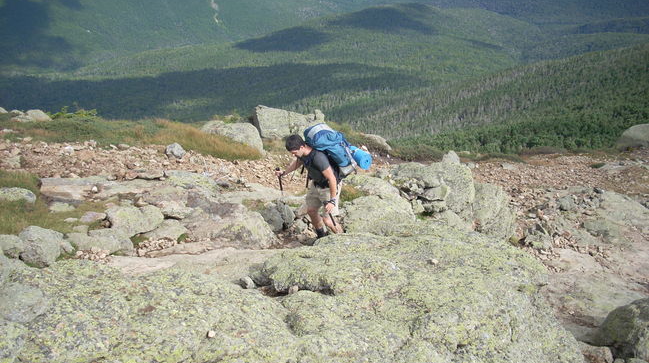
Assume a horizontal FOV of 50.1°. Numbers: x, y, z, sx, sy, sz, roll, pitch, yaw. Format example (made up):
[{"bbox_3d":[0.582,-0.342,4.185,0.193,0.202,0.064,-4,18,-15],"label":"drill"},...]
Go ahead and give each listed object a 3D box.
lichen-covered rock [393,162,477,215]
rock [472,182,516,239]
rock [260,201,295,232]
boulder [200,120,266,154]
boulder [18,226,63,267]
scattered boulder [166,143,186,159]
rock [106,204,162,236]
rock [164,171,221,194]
[{"bbox_3d":[1.300,0.080,8.400,0.992,0.601,0.744,0,22,0],"label":"lichen-covered rock"},{"bbox_3d":[1.932,0.331,7.900,0.465,0.642,0.395,0,22,0],"label":"rock"},{"bbox_3d":[-0.575,0.428,8.500,0.413,0.366,0.351,0,22,0],"label":"rock"},{"bbox_3d":[-1.744,-0.822,13.200,1.198,0.607,0.839,0,22,0],"label":"boulder"},{"bbox_3d":[-2.903,0.664,7.100,0.390,0.384,0.351,0,22,0],"label":"boulder"},{"bbox_3d":[-2.641,-0.550,12.300,0.373,0.260,0.299,0,22,0],"label":"scattered boulder"},{"bbox_3d":[-2.257,0.464,8.300,0.657,0.304,0.493,0,22,0],"label":"rock"},{"bbox_3d":[-1.937,-0.002,10.200,0.804,0.233,0.523,0,22,0],"label":"rock"}]

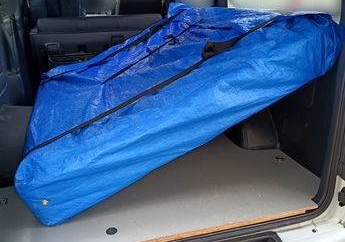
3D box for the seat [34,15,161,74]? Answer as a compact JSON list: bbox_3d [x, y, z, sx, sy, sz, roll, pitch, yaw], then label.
[{"bbox_3d":[-0.732,-0.745,3.559,1.250,0.640,0.450,-6,21,-14],"label":"seat"}]

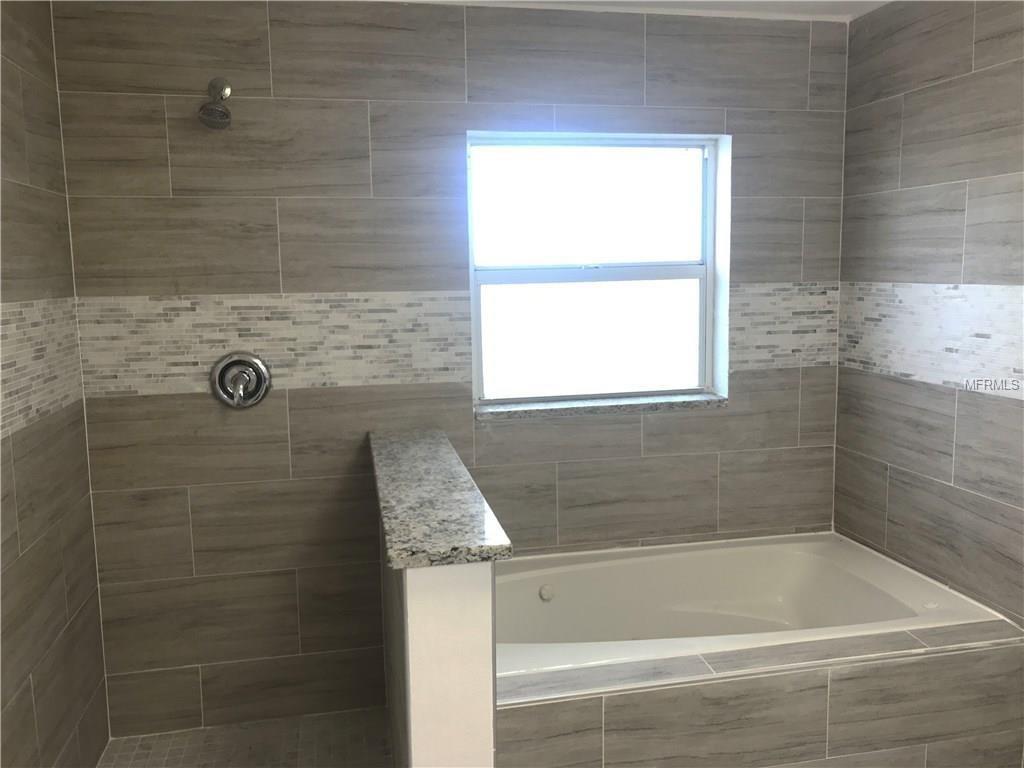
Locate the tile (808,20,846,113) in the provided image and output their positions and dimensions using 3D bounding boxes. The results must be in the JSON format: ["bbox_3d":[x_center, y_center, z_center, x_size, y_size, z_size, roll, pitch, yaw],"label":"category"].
[{"bbox_3d":[1.130,-1.129,2.962,0.145,0.302,0.010,-2,8,-11],"label":"tile"}]

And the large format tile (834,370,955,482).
[{"bbox_3d":[1.282,0.121,2.809,0.012,0.298,0.609,-2,8,-12],"label":"large format tile"}]

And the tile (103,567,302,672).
[{"bbox_3d":[-1.017,0.779,2.730,0.609,0.301,0.012,-2,8,-12],"label":"tile"}]

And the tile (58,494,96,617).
[{"bbox_3d":[-1.295,0.510,2.476,0.012,0.299,0.301,-2,8,-12],"label":"tile"}]

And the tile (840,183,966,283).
[{"bbox_3d":[1.272,-0.485,2.731,0.012,0.296,0.609,-2,8,-12],"label":"tile"}]

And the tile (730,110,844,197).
[{"bbox_3d":[0.972,-0.812,2.948,0.459,0.301,0.012,-2,8,-12],"label":"tile"}]

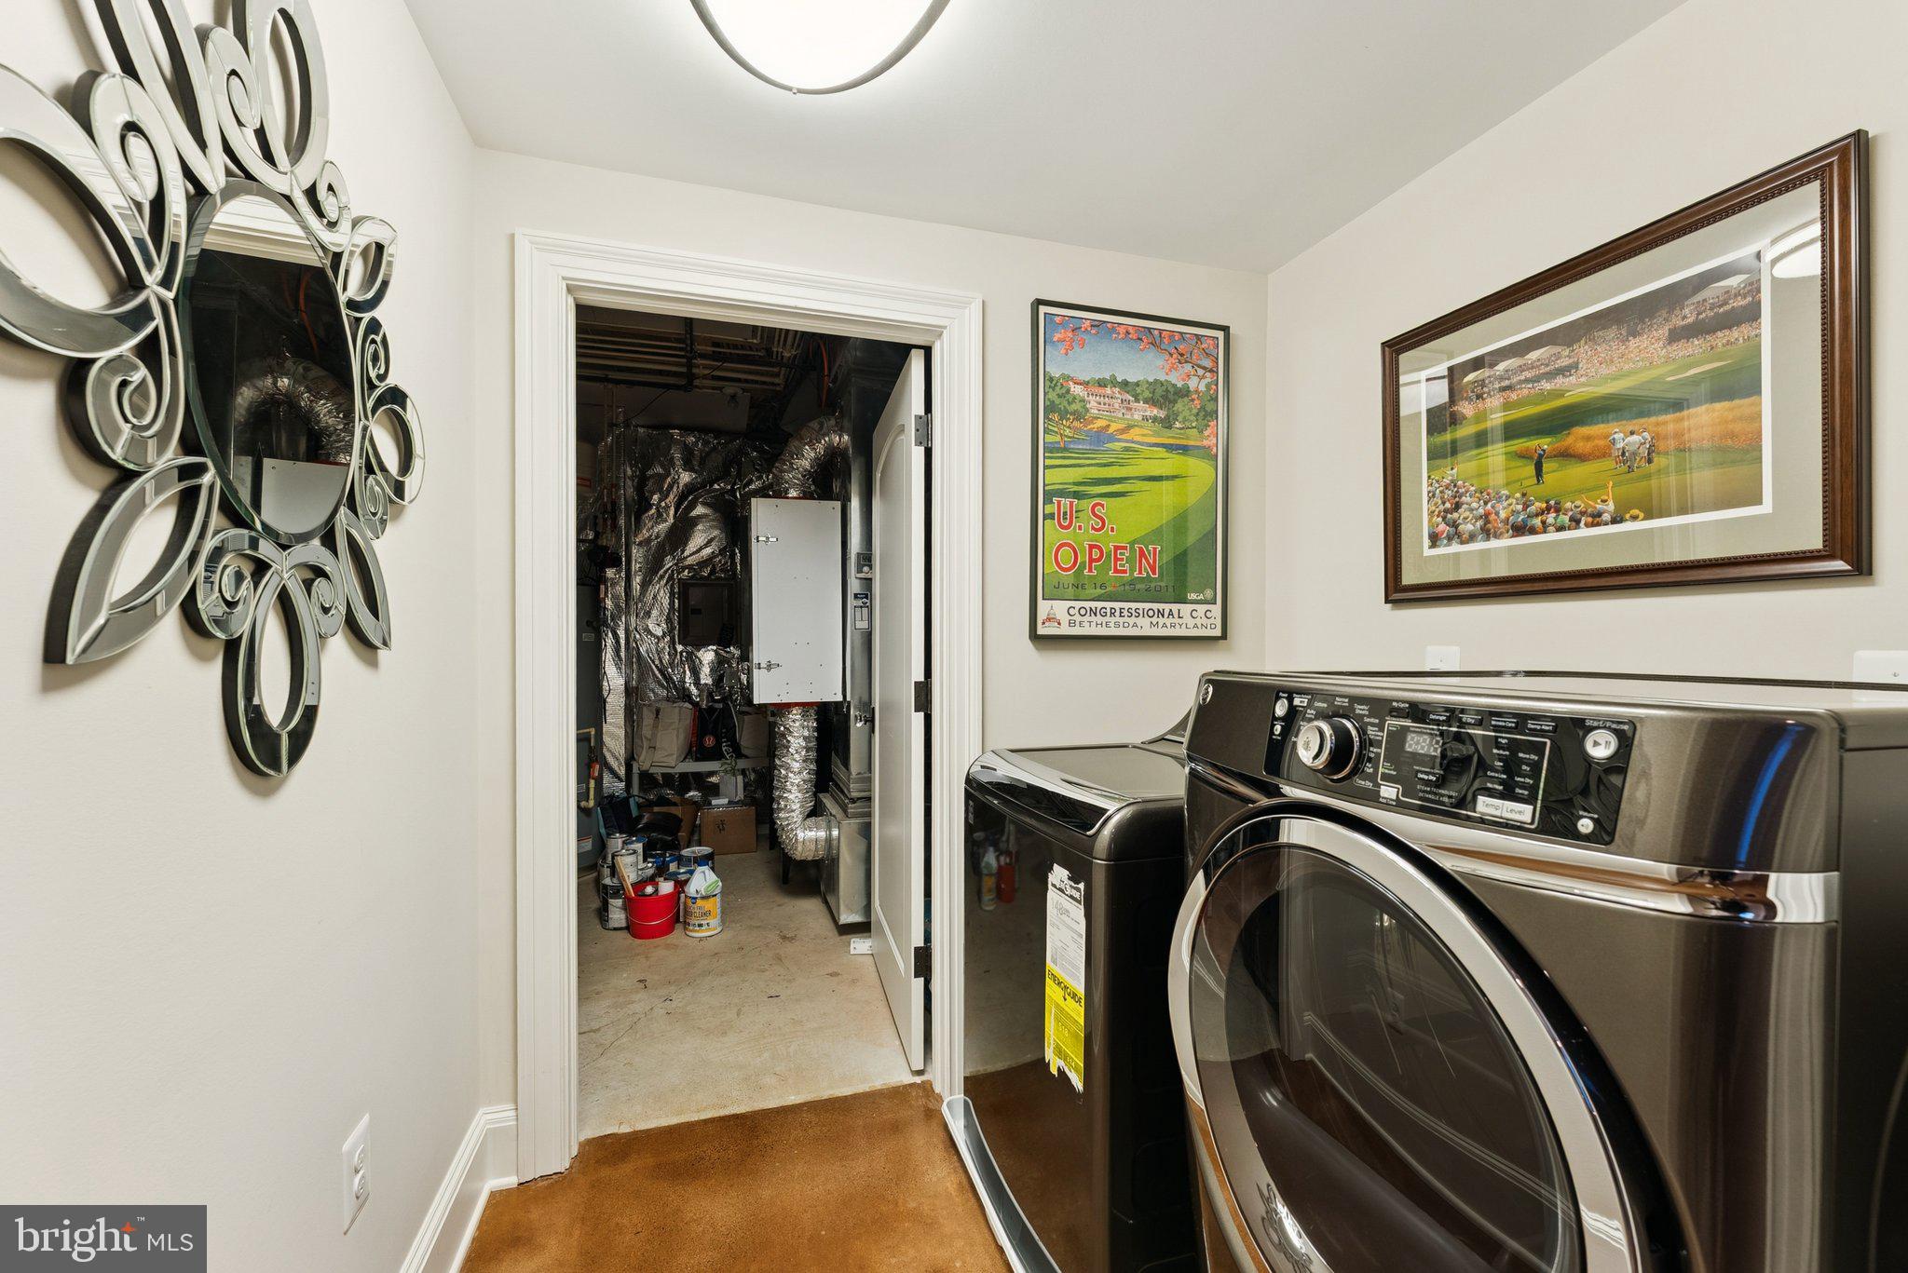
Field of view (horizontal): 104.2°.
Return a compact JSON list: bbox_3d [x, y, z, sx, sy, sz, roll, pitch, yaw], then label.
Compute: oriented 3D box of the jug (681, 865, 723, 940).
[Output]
[{"bbox_3d":[-1.060,1.099,3.153,0.152,0.297,0.149,0,0,-7],"label":"jug"}]

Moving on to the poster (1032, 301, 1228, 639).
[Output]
[{"bbox_3d":[0.524,-0.458,2.156,0.622,0.940,0.027,0,0,-17],"label":"poster"}]

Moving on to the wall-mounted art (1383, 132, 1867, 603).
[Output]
[{"bbox_3d":[1.215,-0.411,1.480,0.030,0.654,0.818,0,0,-17],"label":"wall-mounted art"}]

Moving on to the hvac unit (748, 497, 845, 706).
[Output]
[{"bbox_3d":[-0.676,-0.139,3.130,0.352,0.806,0.380,0,0,-17],"label":"hvac unit"}]

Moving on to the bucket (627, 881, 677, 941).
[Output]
[{"bbox_3d":[-1.276,1.157,3.145,0.217,0.180,0.217,0,0,-17],"label":"bucket"}]

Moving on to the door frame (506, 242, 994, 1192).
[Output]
[{"bbox_3d":[-0.478,0.164,1.925,1.123,2.169,0.150,0,0,-17],"label":"door frame"}]

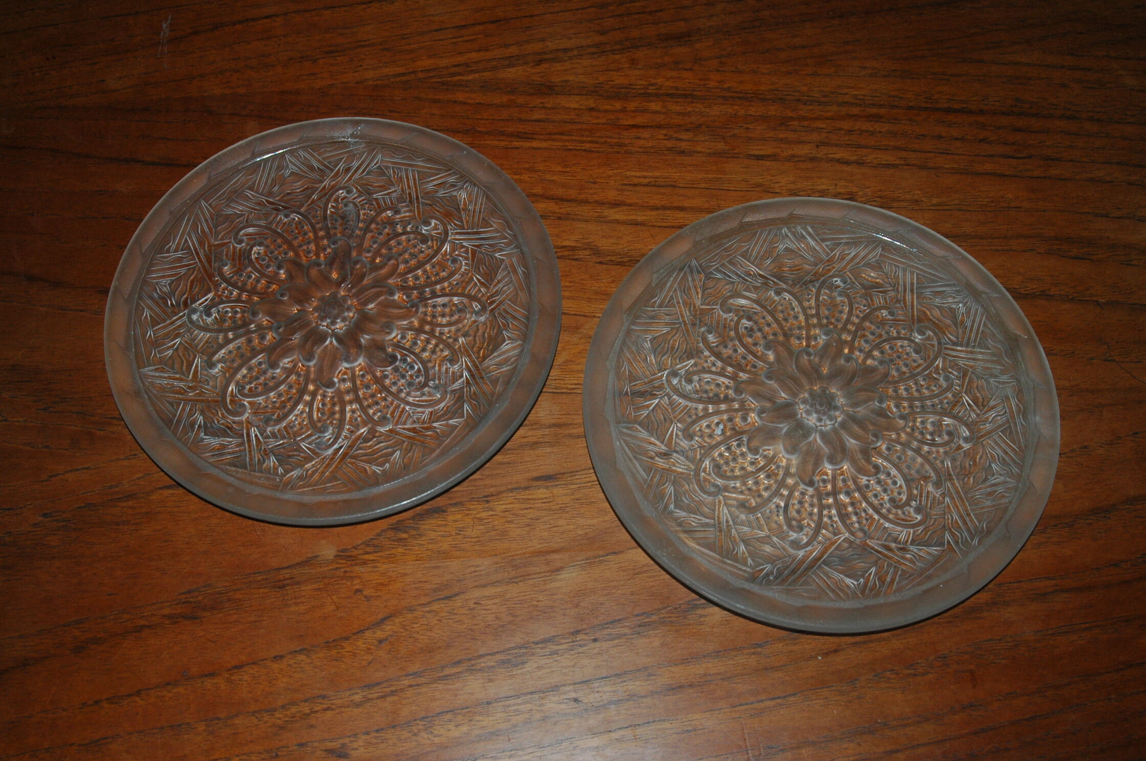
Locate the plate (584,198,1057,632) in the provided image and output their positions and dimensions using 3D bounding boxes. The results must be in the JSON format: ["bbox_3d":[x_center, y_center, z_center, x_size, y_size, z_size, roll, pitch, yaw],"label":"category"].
[{"bbox_3d":[0.146,0.015,0.798,0.280,0.025,0.280,0,66,1],"label":"plate"}]

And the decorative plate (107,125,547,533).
[{"bbox_3d":[-0.146,-0.041,0.826,0.280,0.025,0.280,0,66,1],"label":"decorative plate"}]

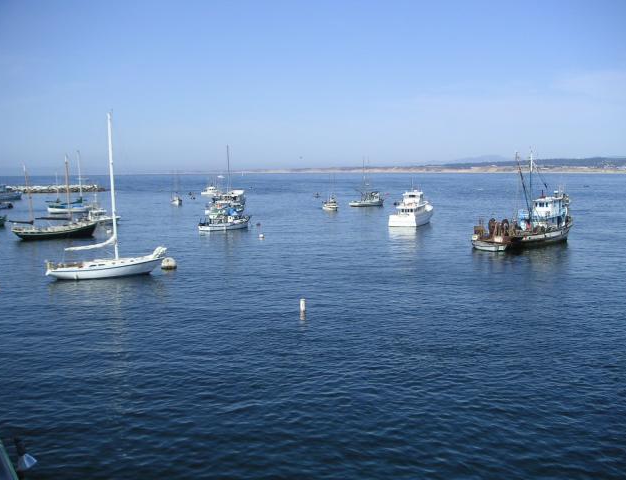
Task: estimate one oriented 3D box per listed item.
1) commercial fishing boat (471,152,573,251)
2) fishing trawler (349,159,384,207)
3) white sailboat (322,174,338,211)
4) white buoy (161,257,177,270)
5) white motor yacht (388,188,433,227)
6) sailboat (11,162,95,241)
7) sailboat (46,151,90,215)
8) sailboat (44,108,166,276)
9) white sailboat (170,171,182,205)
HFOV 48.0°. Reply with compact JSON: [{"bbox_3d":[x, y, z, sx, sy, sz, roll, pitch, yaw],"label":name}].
[{"bbox_3d":[26.373,-4.897,84.130,17.800,11.200,5.000,-5,7,-40],"label":"commercial fishing boat"},{"bbox_3d":[13.623,-14.218,175.969,8.800,12.000,3.000,-1,6,-5],"label":"fishing trawler"},{"bbox_3d":[4.041,-10.831,160.717,2.600,8.300,7.800,-2,6,-19],"label":"white sailboat"},{"bbox_3d":[-13.188,2.221,64.903,1.380,1.300,1.380,0,5,0],"label":"white buoy"},{"bbox_3d":[17.469,-5.739,118.611,4.500,6.200,14.800,3,6,28],"label":"white motor yacht"},{"bbox_3d":[-35.432,-5.610,96.677,11.200,11.100,3.200,-3,6,-26],"label":"sailboat"},{"bbox_3d":[-56.073,-12.979,160.449,9.700,13.900,2.900,-2,6,-21],"label":"sailboat"},{"bbox_3d":[-17.821,-3.727,60.006,9.800,14.000,2.900,-2,6,-21],"label":"sailboat"},{"bbox_3d":[-35.473,-13.195,182.559,2.700,9.500,8.300,-2,6,-18],"label":"white sailboat"}]

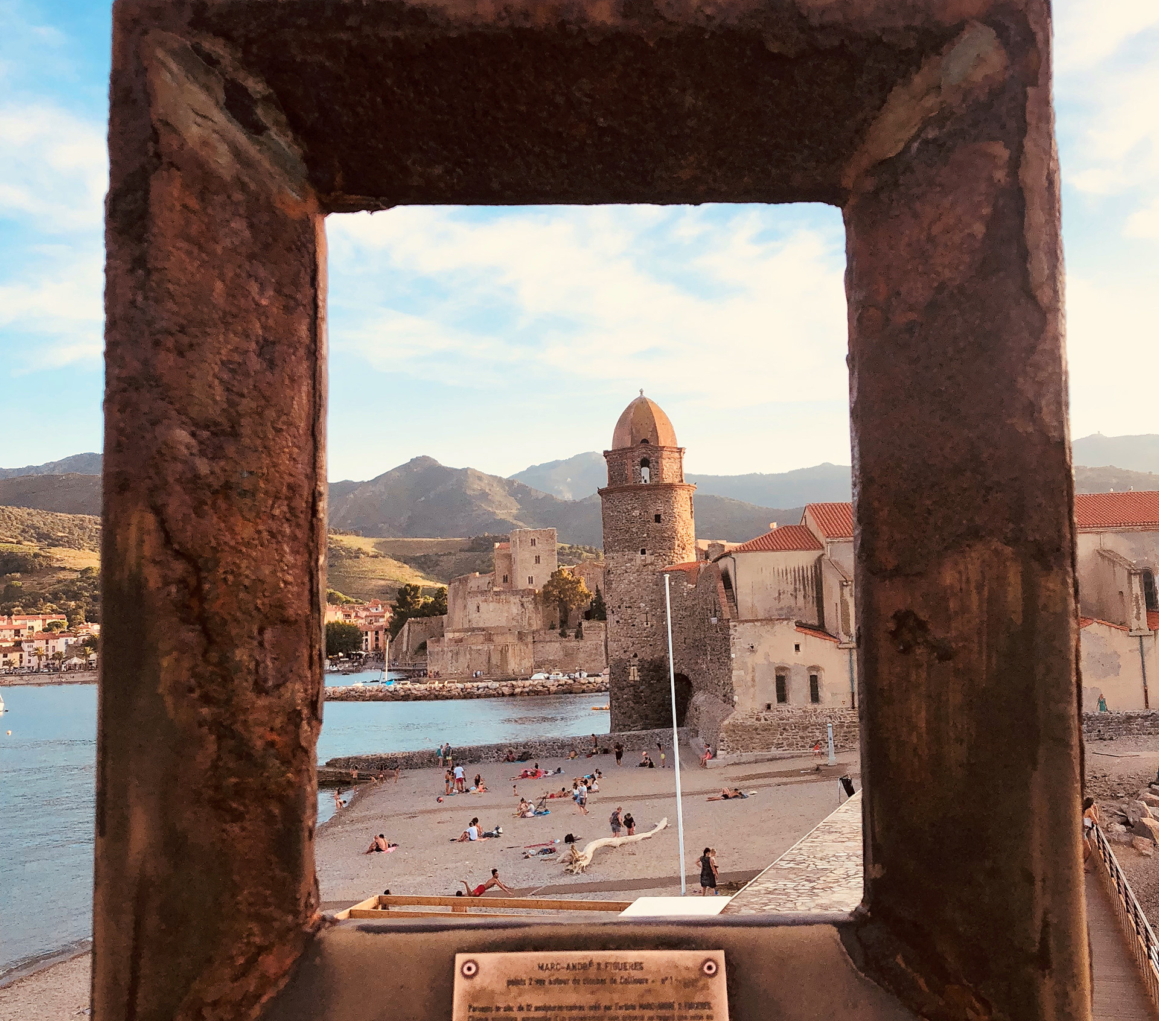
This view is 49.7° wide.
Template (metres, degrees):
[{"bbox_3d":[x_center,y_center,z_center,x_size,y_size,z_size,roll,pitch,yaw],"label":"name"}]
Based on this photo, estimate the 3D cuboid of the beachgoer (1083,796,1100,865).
[{"bbox_3d":[11.177,7.149,27.680,0.600,1.550,0.500,0,-7,-25],"label":"beachgoer"}]

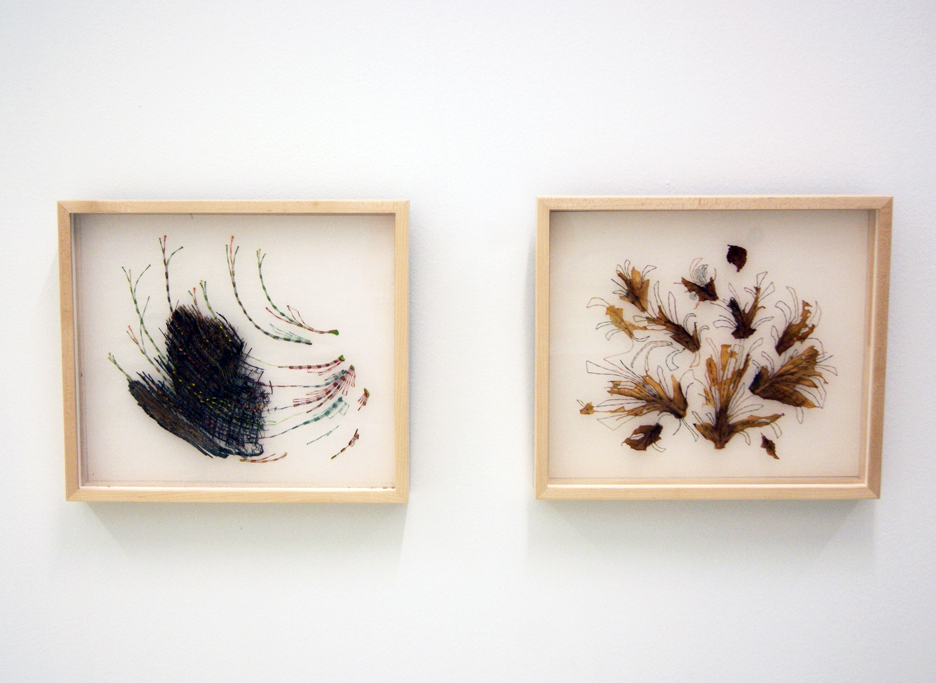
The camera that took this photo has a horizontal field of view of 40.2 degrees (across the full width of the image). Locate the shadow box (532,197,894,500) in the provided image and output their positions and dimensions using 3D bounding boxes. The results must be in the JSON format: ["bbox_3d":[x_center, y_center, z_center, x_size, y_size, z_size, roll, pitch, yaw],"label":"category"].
[{"bbox_3d":[0.286,0.009,1.526,0.410,0.358,0.043,0,7,1],"label":"shadow box"}]

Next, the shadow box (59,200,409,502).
[{"bbox_3d":[-0.275,0.012,1.532,0.410,0.358,0.043,0,7,1],"label":"shadow box"}]

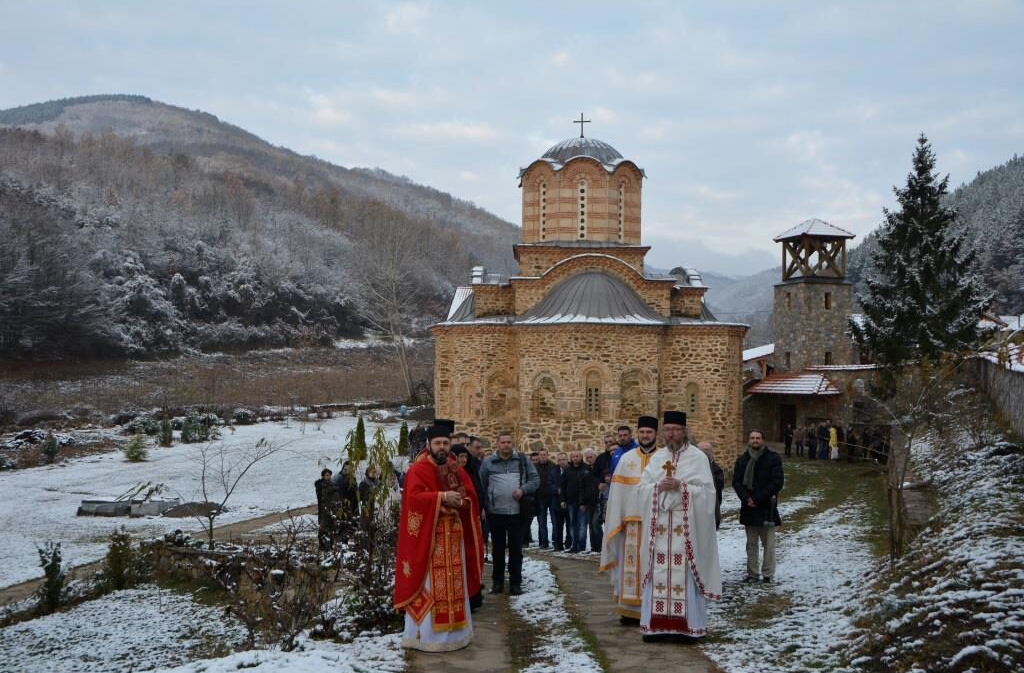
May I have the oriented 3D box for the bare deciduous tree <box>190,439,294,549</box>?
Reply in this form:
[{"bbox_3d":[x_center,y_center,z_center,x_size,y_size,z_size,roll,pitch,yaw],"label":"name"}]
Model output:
[{"bbox_3d":[-4.939,2.856,20.700,1.950,2.030,1.700,1,0,0],"label":"bare deciduous tree"}]

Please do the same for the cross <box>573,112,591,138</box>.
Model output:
[{"bbox_3d":[2.788,-8.384,45.000,0.690,1.030,0.080,1,0,1],"label":"cross"}]

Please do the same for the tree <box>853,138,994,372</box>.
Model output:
[{"bbox_3d":[23.000,-3.500,64.000,7.900,15.600,7.900,1,0,0],"label":"tree"}]

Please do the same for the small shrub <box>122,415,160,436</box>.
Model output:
[{"bbox_3d":[-22.792,5.475,70.000,2.300,1.250,1.800,1,0,0],"label":"small shrub"}]

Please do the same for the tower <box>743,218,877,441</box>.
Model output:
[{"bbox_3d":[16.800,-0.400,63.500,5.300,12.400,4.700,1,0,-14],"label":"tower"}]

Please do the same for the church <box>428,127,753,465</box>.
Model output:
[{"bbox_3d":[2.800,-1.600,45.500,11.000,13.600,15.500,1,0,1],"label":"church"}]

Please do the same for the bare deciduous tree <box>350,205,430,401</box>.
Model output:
[{"bbox_3d":[-11.532,-3.132,108.000,7.600,18.600,7.200,1,0,0],"label":"bare deciduous tree"}]

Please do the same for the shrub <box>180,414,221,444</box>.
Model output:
[{"bbox_3d":[-17.520,5.174,64.000,2.200,1.680,1.800,1,0,0],"label":"shrub"}]

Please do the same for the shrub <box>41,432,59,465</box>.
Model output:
[{"bbox_3d":[-21.113,5.073,52.000,0.820,1.460,0.820,1,0,0],"label":"shrub"}]

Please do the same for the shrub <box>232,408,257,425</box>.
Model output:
[{"bbox_3d":[-18.807,5.624,80.000,1.700,1.270,1.500,1,0,0],"label":"shrub"}]

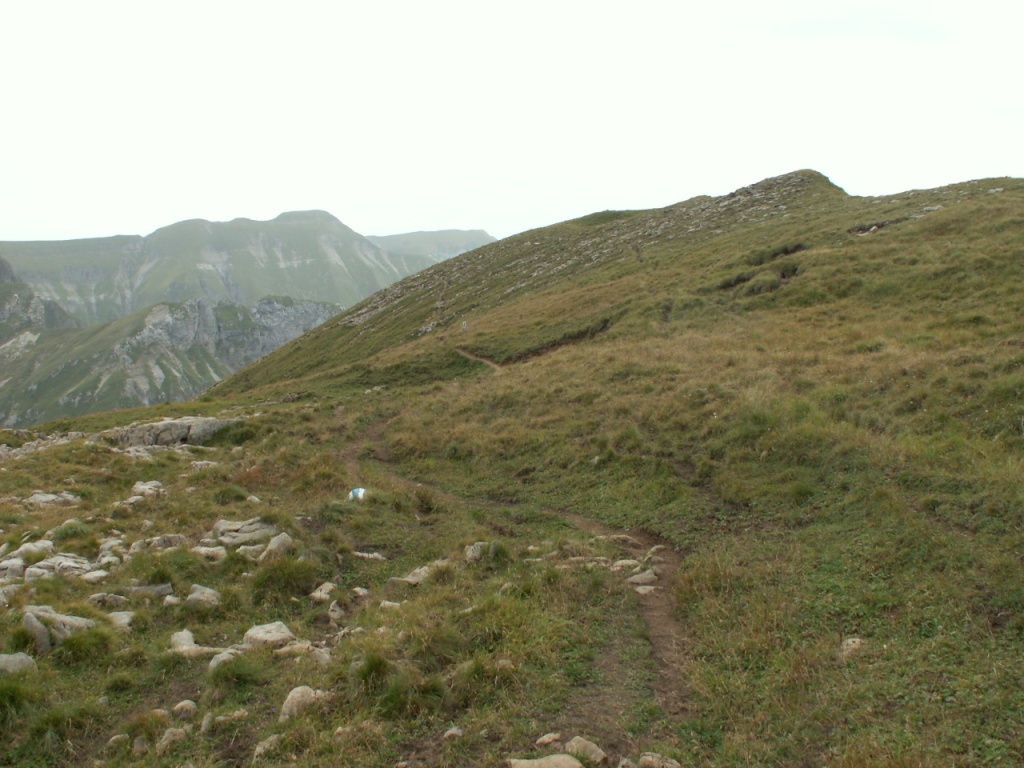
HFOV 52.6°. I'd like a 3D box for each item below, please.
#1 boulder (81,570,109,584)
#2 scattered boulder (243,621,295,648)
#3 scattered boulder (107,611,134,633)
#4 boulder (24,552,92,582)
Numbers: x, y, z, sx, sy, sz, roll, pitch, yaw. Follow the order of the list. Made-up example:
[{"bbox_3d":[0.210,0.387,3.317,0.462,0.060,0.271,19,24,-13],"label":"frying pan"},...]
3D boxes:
[{"bbox_3d":[-3.763,1.753,9.331,0.252,0.112,0.189,0,2,0],"label":"boulder"},{"bbox_3d":[-1.561,1.613,6.640,0.333,0.151,0.260,0,2,0],"label":"scattered boulder"},{"bbox_3d":[-2.591,1.572,6.853,0.169,0.115,0.135,-1,4,-21],"label":"scattered boulder"},{"bbox_3d":[-4.232,1.722,9.663,0.635,0.242,0.476,0,2,0],"label":"boulder"}]

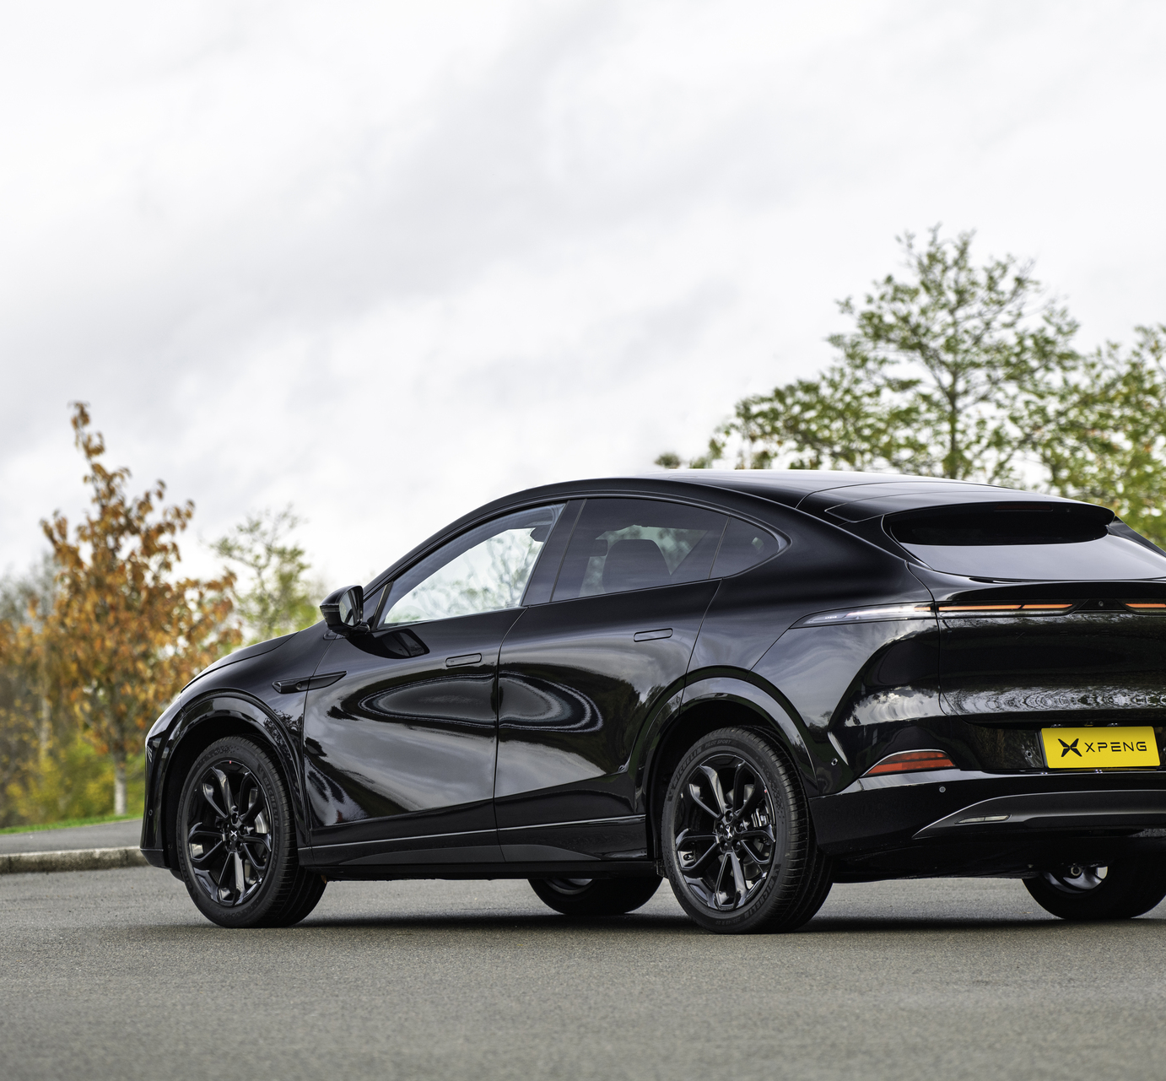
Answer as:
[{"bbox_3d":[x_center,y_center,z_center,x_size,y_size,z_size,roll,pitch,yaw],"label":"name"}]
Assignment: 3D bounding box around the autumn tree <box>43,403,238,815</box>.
[{"bbox_3d":[-3.641,0.568,71.500,1.604,3.407,1.604,-1,-1,0],"label":"autumn tree"}]

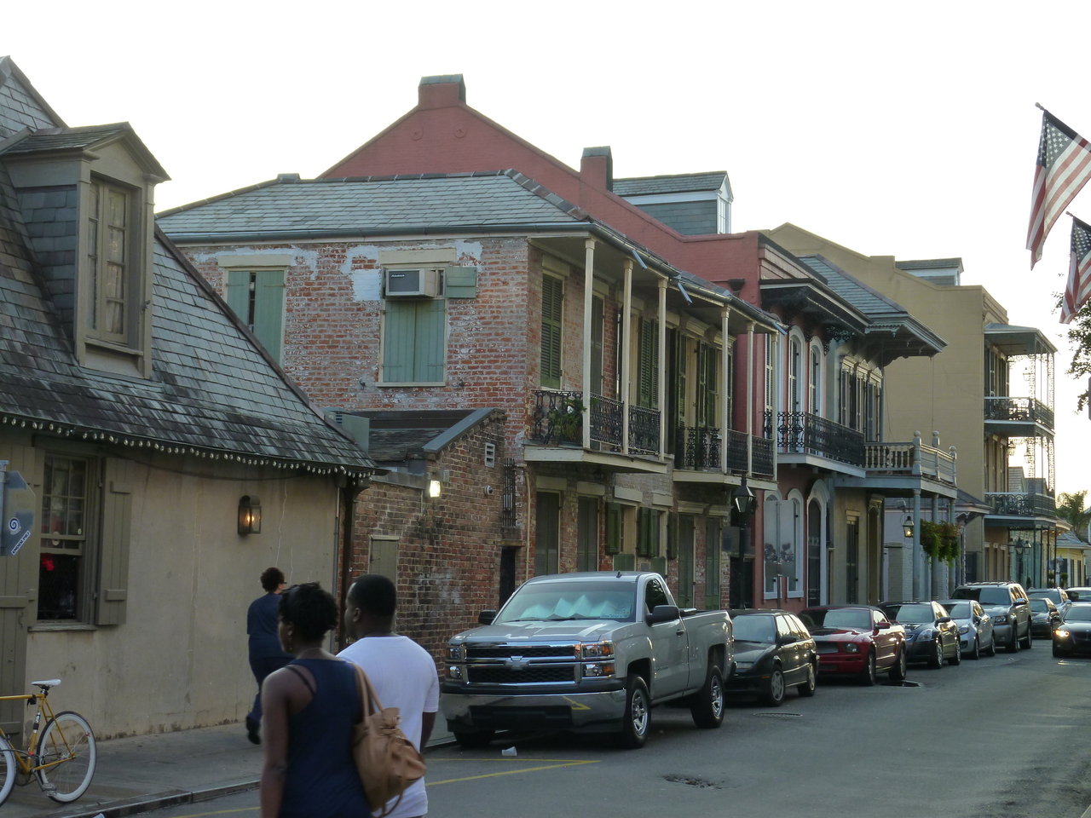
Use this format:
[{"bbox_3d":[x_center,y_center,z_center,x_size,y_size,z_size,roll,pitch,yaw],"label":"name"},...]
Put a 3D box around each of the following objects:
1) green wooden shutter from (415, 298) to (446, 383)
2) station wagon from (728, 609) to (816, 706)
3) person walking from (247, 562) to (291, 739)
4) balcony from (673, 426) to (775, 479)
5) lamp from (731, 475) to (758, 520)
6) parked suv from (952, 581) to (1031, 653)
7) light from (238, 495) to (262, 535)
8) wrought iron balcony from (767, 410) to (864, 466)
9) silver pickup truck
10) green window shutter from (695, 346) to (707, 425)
[{"bbox_3d":[-1.849,-1.091,28.804,0.515,1.303,0.050,-1,-5,22],"label":"green wooden shutter"},{"bbox_3d":[3.133,3.844,28.238,1.700,1.400,4.480,0,-5,20],"label":"station wagon"},{"bbox_3d":[-2.695,2.493,18.251,0.520,1.730,0.620,-1,-6,27],"label":"person walking"},{"bbox_3d":[3.736,1.021,36.828,0.990,1.000,4.040,-1,-5,22],"label":"balcony"},{"bbox_3d":[3.533,1.596,31.943,0.360,0.760,0.360,-1,-6,22],"label":"lamp"},{"bbox_3d":[12.566,5.863,51.072,2.010,1.930,5.250,-1,-5,22],"label":"parked suv"},{"bbox_3d":[-3.271,1.171,19.860,0.160,0.460,0.240,-1,-6,22],"label":"light"},{"bbox_3d":[6.621,0.908,43.991,1.030,1.090,6.570,-1,-5,22],"label":"wrought iron balcony"},{"bbox_3d":[0.690,2.850,21.160,2.040,1.880,5.500,-1,-6,20],"label":"silver pickup truck"},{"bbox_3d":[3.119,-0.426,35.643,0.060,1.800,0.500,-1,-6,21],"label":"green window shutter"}]

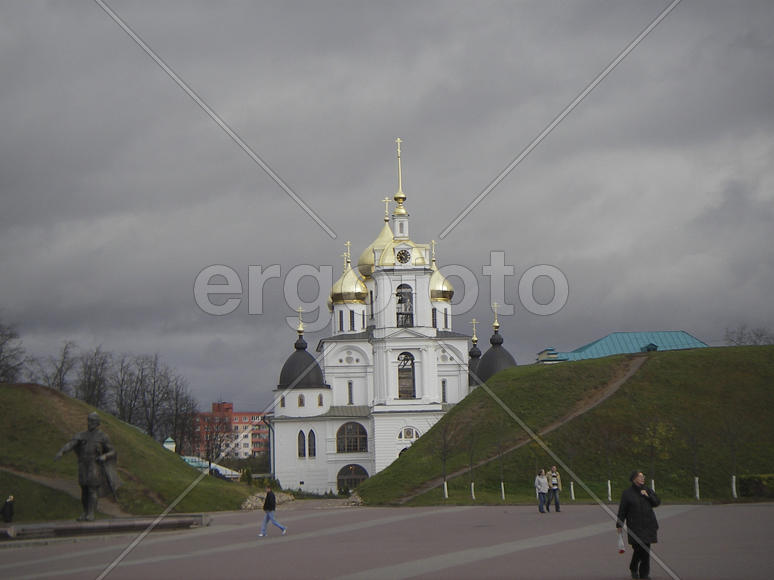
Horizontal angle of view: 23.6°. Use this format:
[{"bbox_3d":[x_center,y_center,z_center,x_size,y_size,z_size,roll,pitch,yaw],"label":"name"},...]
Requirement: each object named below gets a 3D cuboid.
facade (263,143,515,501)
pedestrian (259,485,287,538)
[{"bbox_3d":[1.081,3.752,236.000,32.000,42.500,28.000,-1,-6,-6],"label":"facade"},{"bbox_3d":[-3.726,7.207,60.500,0.880,1.690,0.520,-2,-5,-5],"label":"pedestrian"}]

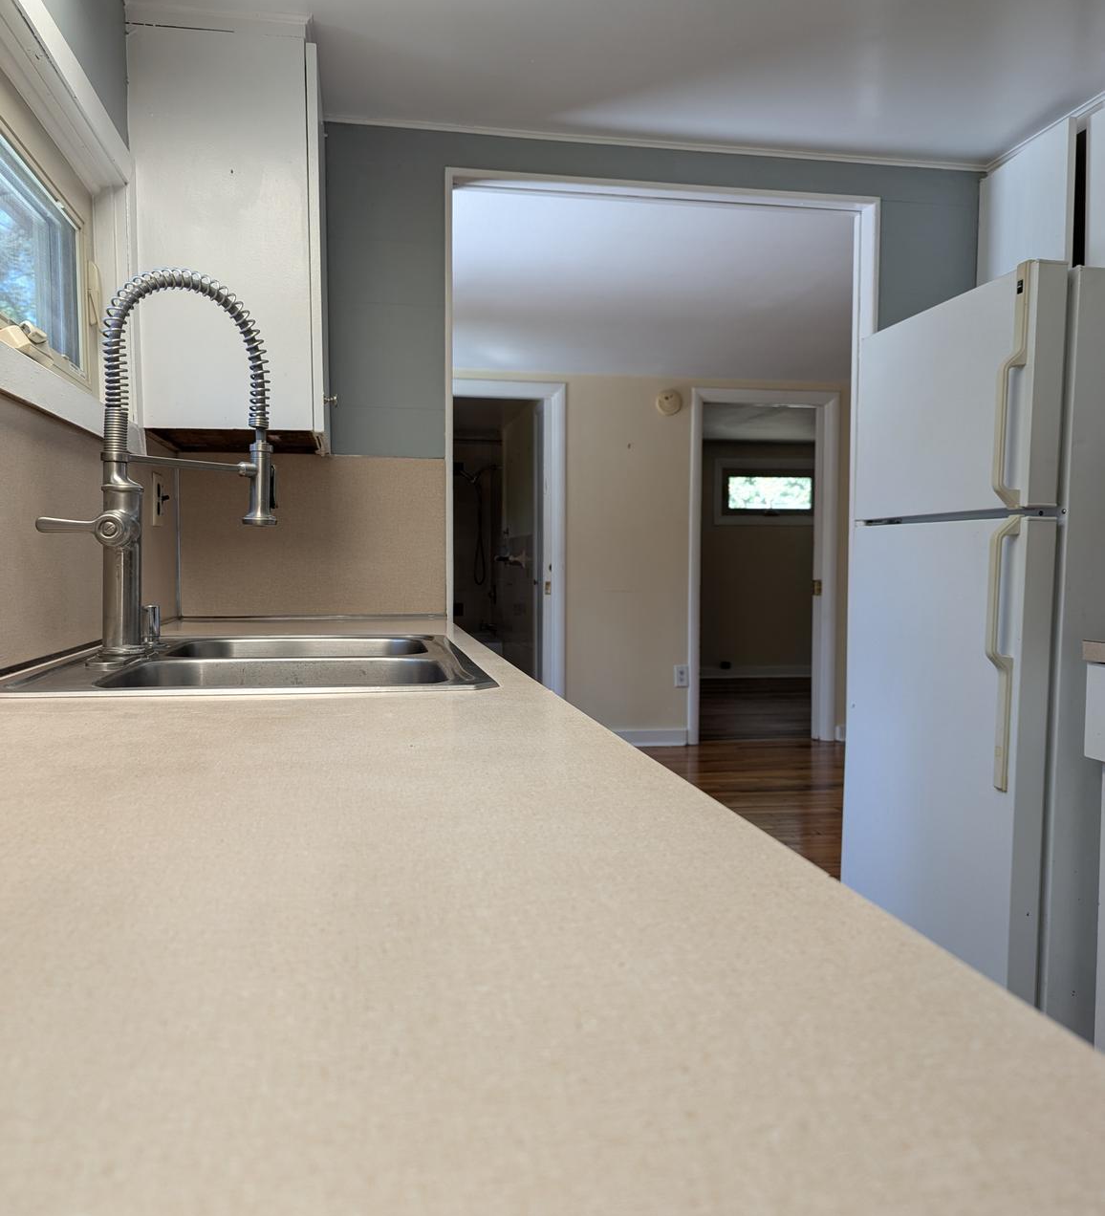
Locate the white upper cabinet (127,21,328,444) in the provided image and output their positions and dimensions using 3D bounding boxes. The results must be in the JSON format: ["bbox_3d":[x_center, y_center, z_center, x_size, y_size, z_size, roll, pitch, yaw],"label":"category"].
[{"bbox_3d":[-0.662,-0.734,2.167,0.349,0.764,0.459,0,3,-10],"label":"white upper cabinet"}]

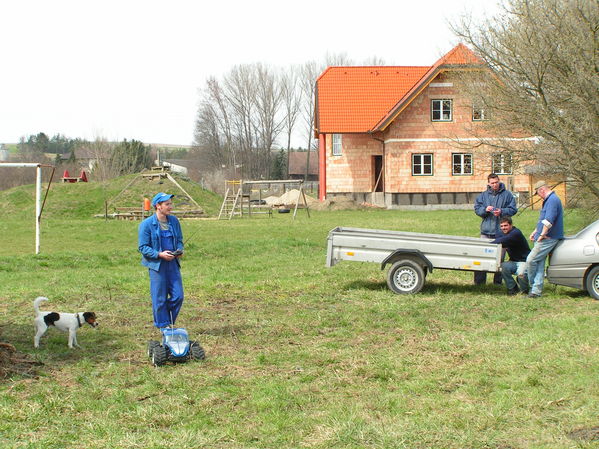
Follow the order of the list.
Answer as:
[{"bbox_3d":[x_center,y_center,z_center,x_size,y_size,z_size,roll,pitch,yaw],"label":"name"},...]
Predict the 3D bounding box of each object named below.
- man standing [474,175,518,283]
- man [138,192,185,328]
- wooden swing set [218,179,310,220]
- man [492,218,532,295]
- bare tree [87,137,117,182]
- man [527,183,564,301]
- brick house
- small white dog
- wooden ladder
[{"bbox_3d":[3.160,0.064,22.200,0.660,1.810,0.460,0,2,7],"label":"man standing"},{"bbox_3d":[-1.735,0.459,17.400,0.560,1.740,0.440,-1,2,-30],"label":"man"},{"bbox_3d":[-1.770,-1.264,70.000,4.100,2.000,1.700,1,2,25],"label":"wooden swing set"},{"bbox_3d":[3.178,0.466,20.800,0.620,1.170,0.580,-1,2,-25],"label":"man"},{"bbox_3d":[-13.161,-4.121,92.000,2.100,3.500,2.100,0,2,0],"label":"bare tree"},{"bbox_3d":[3.611,0.221,20.400,0.550,1.740,0.500,0,2,-6],"label":"man"},{"bbox_3d":[7.737,-6.138,88.500,13.500,10.000,12.300,0,2,1],"label":"brick house"},{"bbox_3d":[-2.671,1.119,15.800,0.750,0.590,0.200,0,2,7],"label":"small white dog"},{"bbox_3d":[-3.424,-1.234,69.700,0.850,1.900,0.850,1,2,25],"label":"wooden ladder"}]

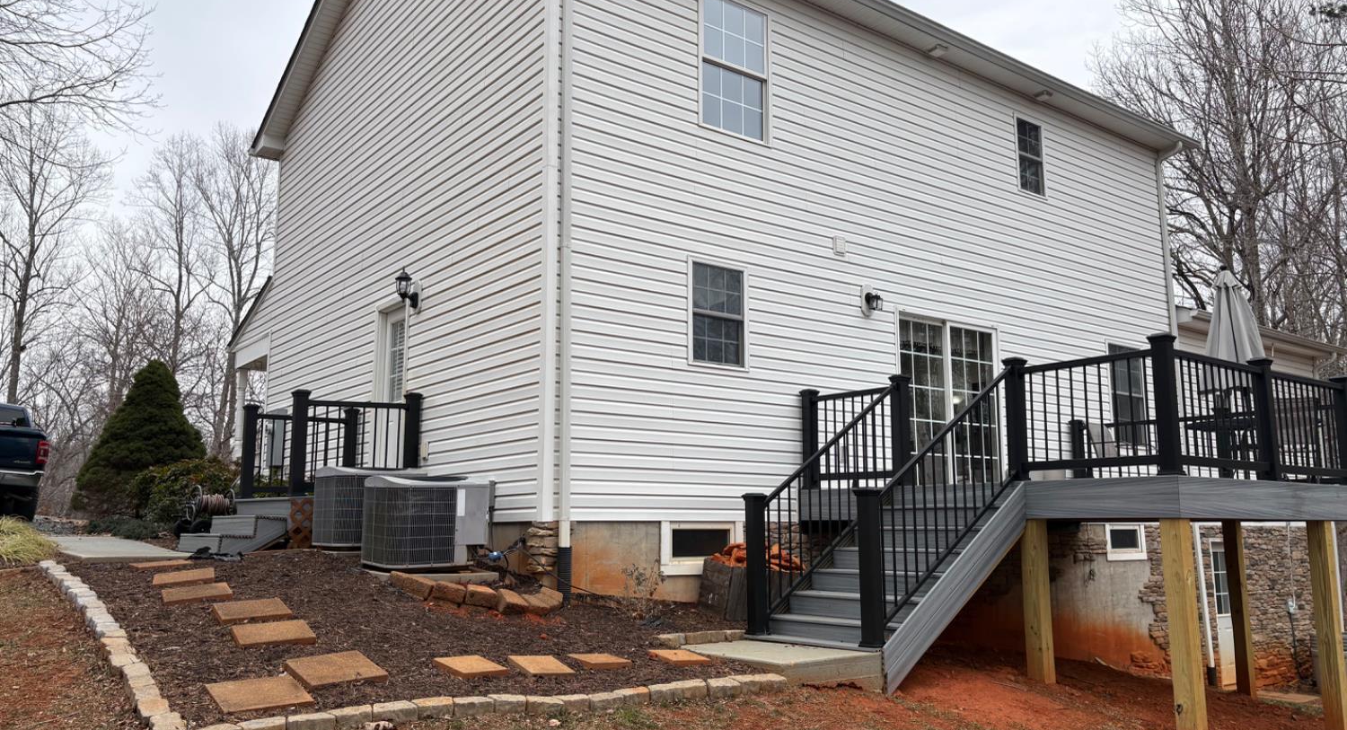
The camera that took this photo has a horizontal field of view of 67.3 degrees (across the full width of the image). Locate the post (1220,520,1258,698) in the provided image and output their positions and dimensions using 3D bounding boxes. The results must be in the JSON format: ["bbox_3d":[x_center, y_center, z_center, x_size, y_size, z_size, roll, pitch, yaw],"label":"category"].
[{"bbox_3d":[6.443,2.751,11.524,0.140,1.950,0.140,7,-11,-37],"label":"post"}]

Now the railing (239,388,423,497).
[{"bbox_3d":[-3.648,0.882,10.637,1.250,1.050,1.970,7,-11,-37],"label":"railing"}]

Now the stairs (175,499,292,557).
[{"bbox_3d":[-4.386,1.587,9.971,0.610,0.520,1.930,7,-11,-37],"label":"stairs"}]

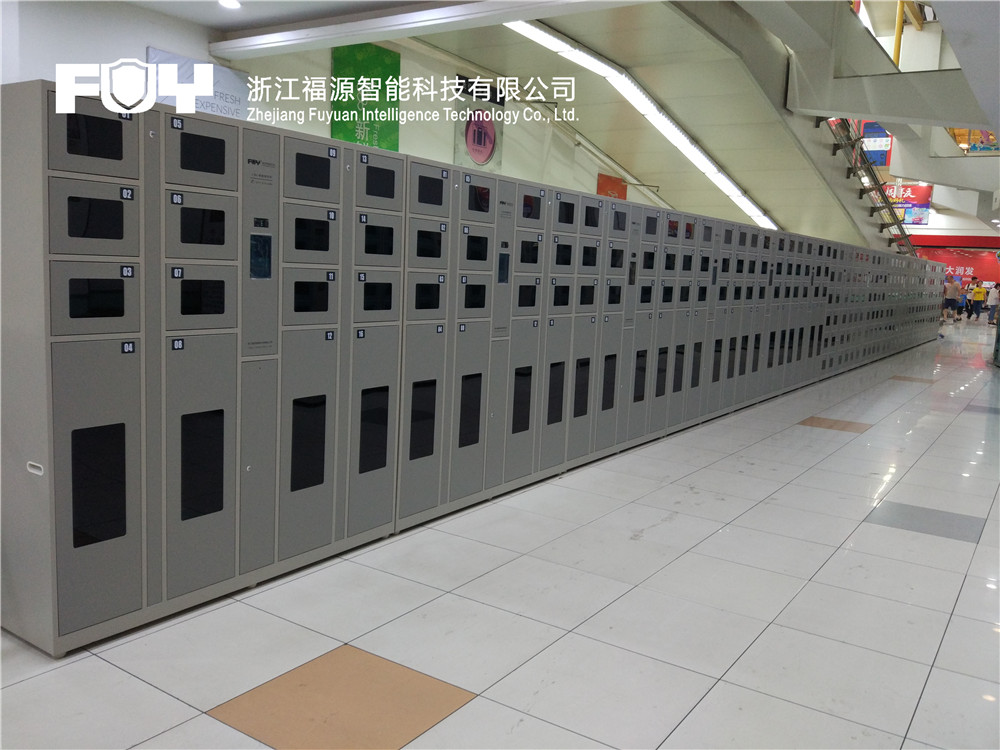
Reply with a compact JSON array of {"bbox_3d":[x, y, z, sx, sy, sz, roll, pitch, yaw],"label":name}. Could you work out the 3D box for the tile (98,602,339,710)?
[{"bbox_3d":[-0.965,0.960,2.847,0.590,0.010,0.590,8,9,34],"label":"tile"}]

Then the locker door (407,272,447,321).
[{"bbox_3d":[-0.374,-0.398,4.099,0.020,0.239,0.313,8,9,34],"label":"locker door"}]

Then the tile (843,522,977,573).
[{"bbox_3d":[2.207,0.924,4.349,0.600,0.010,0.600,7,9,34],"label":"tile"}]

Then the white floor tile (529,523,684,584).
[{"bbox_3d":[0.536,0.895,4.045,0.600,0.012,0.600,8,9,34],"label":"white floor tile"}]

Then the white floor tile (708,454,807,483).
[{"bbox_3d":[1.902,0.690,6.013,0.600,0.012,0.600,7,9,34],"label":"white floor tile"}]

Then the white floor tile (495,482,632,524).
[{"bbox_3d":[0.391,0.782,4.860,0.600,0.012,0.600,7,9,34],"label":"white floor tile"}]

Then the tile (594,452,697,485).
[{"bbox_3d":[1.042,0.668,5.748,0.590,0.010,0.590,8,9,34],"label":"tile"}]

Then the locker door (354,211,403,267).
[{"bbox_3d":[-0.587,-0.646,3.885,0.020,0.248,0.321,7,9,34],"label":"locker door"}]

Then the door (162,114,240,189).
[{"bbox_3d":[-1.126,-0.827,3.041,0.030,0.246,0.314,8,9,34],"label":"door"}]

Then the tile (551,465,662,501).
[{"bbox_3d":[0.708,0.717,5.265,0.590,0.010,0.590,8,9,34],"label":"tile"}]

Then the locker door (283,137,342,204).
[{"bbox_3d":[-0.800,-0.863,3.446,0.025,0.243,0.318,7,9,34],"label":"locker door"}]

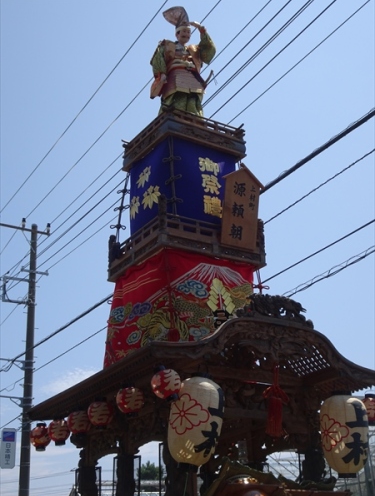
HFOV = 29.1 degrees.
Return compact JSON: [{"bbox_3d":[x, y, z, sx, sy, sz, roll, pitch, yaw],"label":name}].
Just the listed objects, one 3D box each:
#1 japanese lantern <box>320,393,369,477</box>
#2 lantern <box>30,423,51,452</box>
[{"bbox_3d":[1.544,1.827,7.057,0.477,0.830,0.477,9,-25,-26],"label":"japanese lantern"},{"bbox_3d":[-1.826,2.349,9.000,0.260,0.325,0.260,-2,-22,-1],"label":"lantern"}]

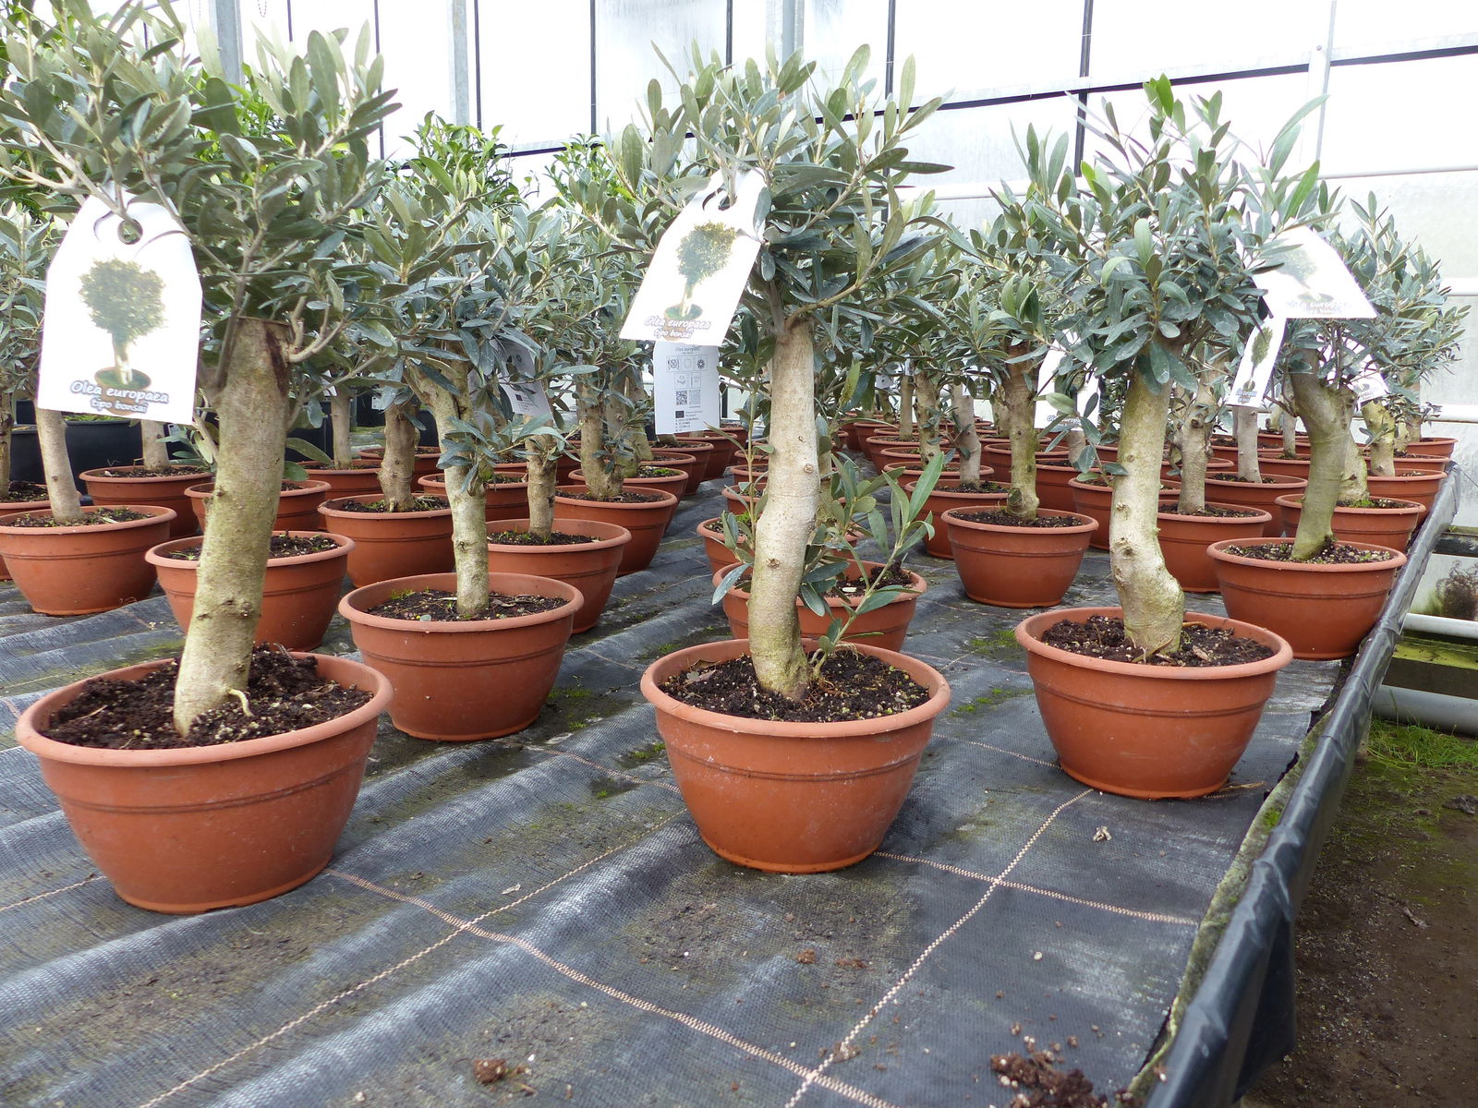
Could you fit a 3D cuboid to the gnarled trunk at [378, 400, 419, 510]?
[{"bbox_3d":[-0.555,-0.162,1.742,0.068,0.179,0.059,-2,11,-17],"label":"gnarled trunk"}]

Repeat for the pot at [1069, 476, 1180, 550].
[{"bbox_3d":[0.869,-0.089,2.395,0.256,0.136,0.256,1,10,0],"label":"pot"}]

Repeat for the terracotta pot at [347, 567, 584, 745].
[{"bbox_3d":[-0.317,0.118,1.244,0.272,0.148,0.272,1,10,0],"label":"terracotta pot"}]

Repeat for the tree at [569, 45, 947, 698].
[{"bbox_3d":[0.015,-0.131,0.847,0.298,0.510,0.281,1,11,0],"label":"tree"}]

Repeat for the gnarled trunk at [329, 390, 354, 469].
[{"bbox_3d":[-0.902,-0.287,2.418,0.054,0.181,0.046,-3,11,-20],"label":"gnarled trunk"}]

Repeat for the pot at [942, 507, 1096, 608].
[{"bbox_3d":[0.498,0.005,1.911,0.272,0.148,0.272,1,10,0],"label":"pot"}]

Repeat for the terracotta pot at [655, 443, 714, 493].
[{"bbox_3d":[-0.186,-0.226,2.838,0.238,0.125,0.238,1,11,0],"label":"terracotta pot"}]

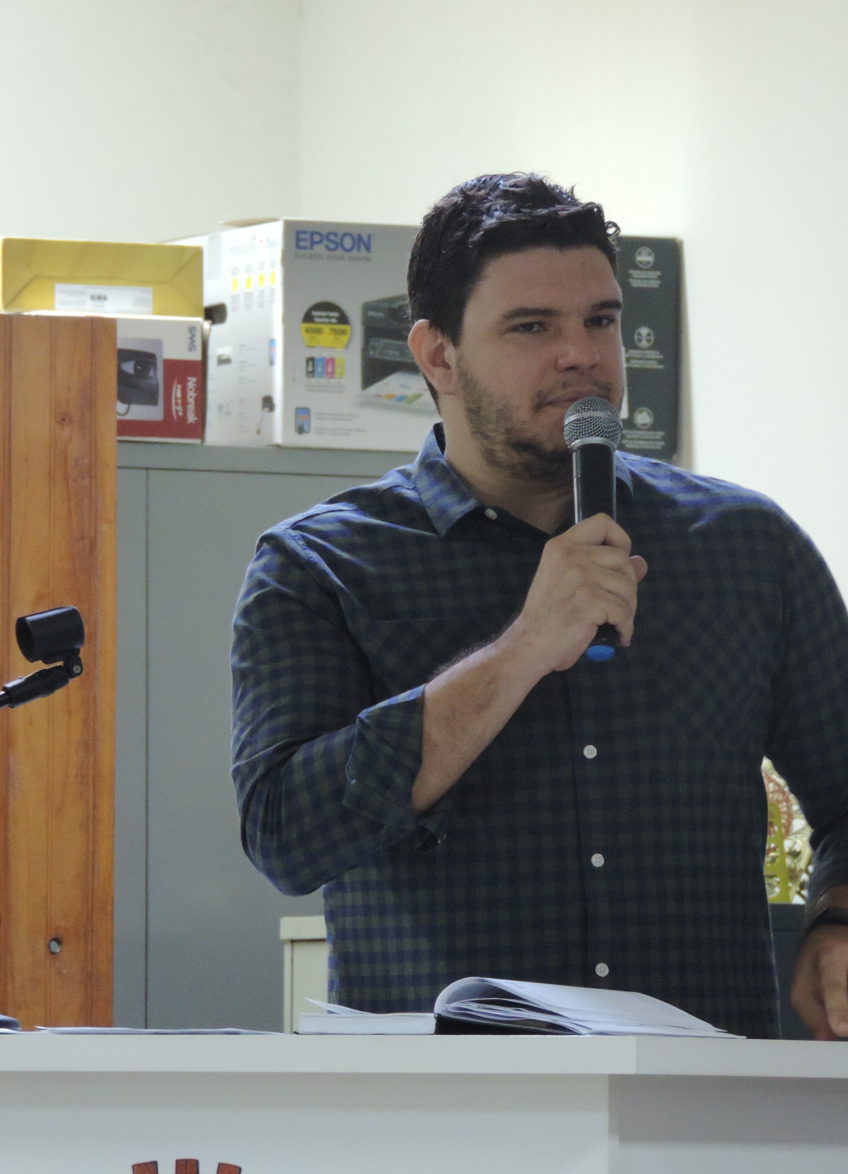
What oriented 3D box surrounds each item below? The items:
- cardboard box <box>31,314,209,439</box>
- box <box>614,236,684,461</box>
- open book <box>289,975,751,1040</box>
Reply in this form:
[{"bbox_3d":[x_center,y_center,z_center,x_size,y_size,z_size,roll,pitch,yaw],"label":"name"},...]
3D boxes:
[{"bbox_3d":[-0.426,-0.233,11.882,0.213,0.146,0.360,2,-3,-24],"label":"cardboard box"},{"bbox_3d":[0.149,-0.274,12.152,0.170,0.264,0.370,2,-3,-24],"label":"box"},{"bbox_3d":[0.077,0.350,8.423,0.284,0.048,0.226,-2,-4,33],"label":"open book"}]

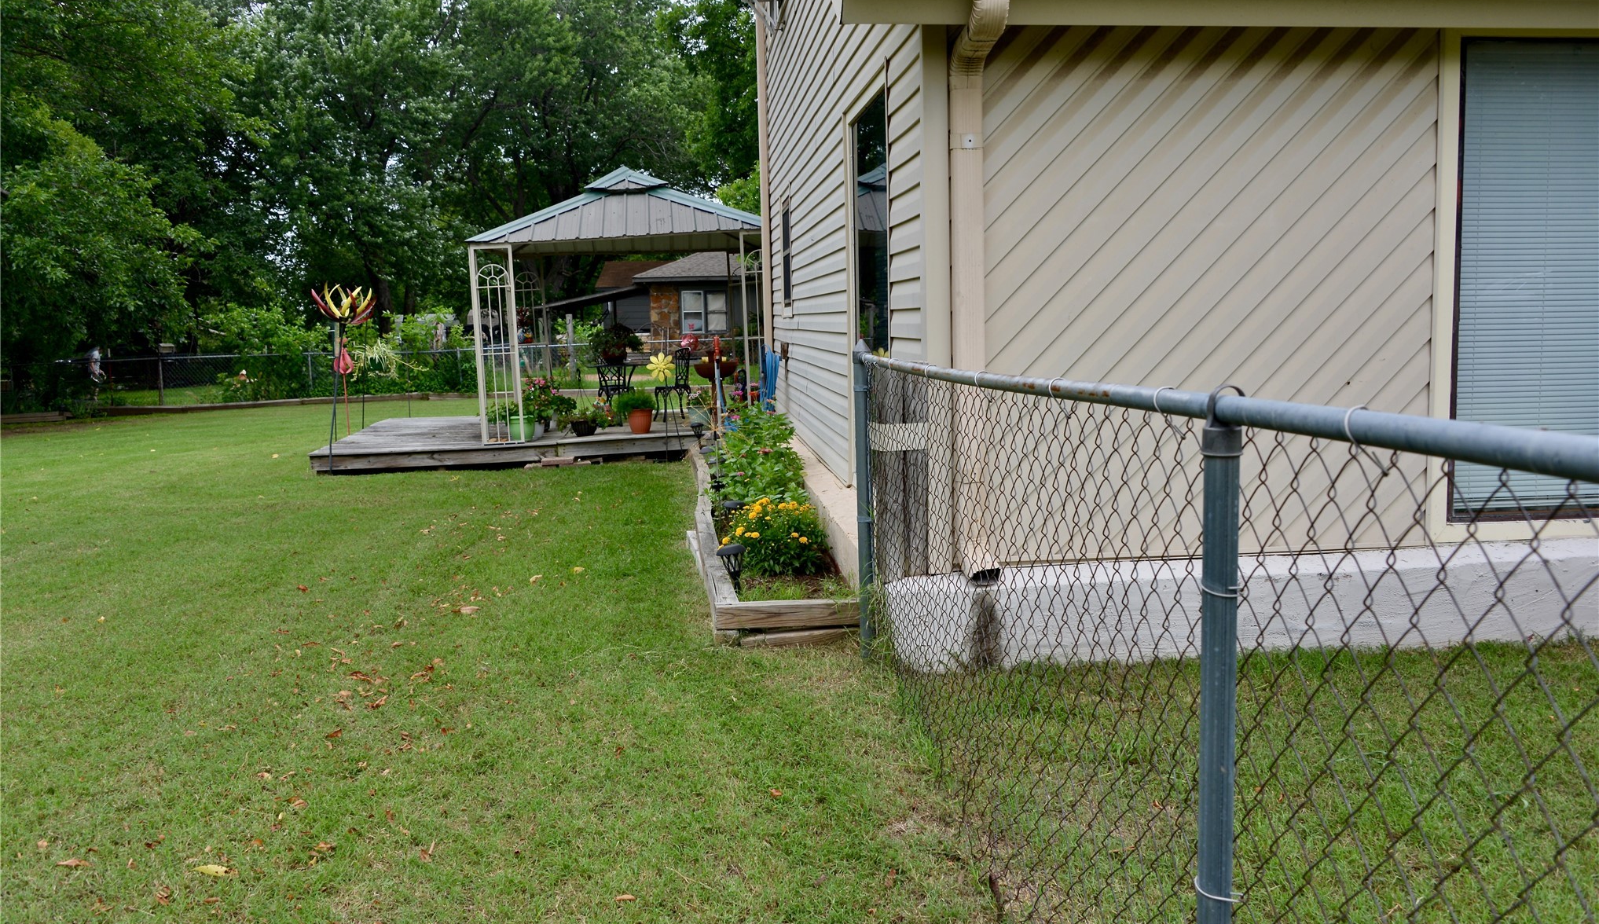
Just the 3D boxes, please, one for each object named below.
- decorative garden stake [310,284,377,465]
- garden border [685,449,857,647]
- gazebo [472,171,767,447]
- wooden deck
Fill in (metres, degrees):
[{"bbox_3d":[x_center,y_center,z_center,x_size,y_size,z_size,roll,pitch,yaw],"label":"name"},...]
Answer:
[{"bbox_3d":[-4.627,-0.847,12.605,0.679,1.873,0.645,-2,7,-5],"label":"decorative garden stake"},{"bbox_3d":[-0.367,0.269,8.588,0.675,0.165,7.049,-2,7,-5],"label":"garden border"},{"bbox_3d":[-1.928,-1.918,14.521,3.306,2.996,3.346,-3,7,-5],"label":"gazebo"},{"bbox_3d":[-2.864,-0.375,15.319,4.920,0.187,4.674,-3,7,-7],"label":"wooden deck"}]

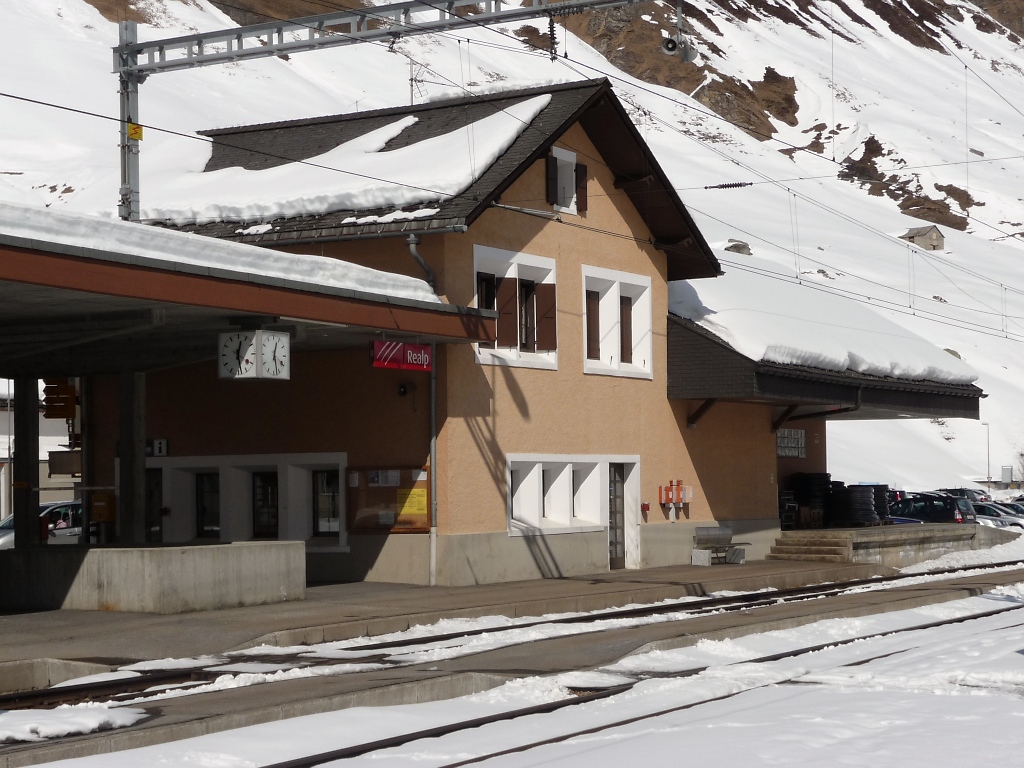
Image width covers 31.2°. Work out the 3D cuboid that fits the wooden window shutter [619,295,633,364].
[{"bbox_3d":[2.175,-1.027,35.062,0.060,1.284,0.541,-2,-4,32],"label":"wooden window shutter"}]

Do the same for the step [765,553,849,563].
[{"bbox_3d":[6.383,3.807,39.971,1.720,0.151,0.310,-2,-3,32],"label":"step"}]

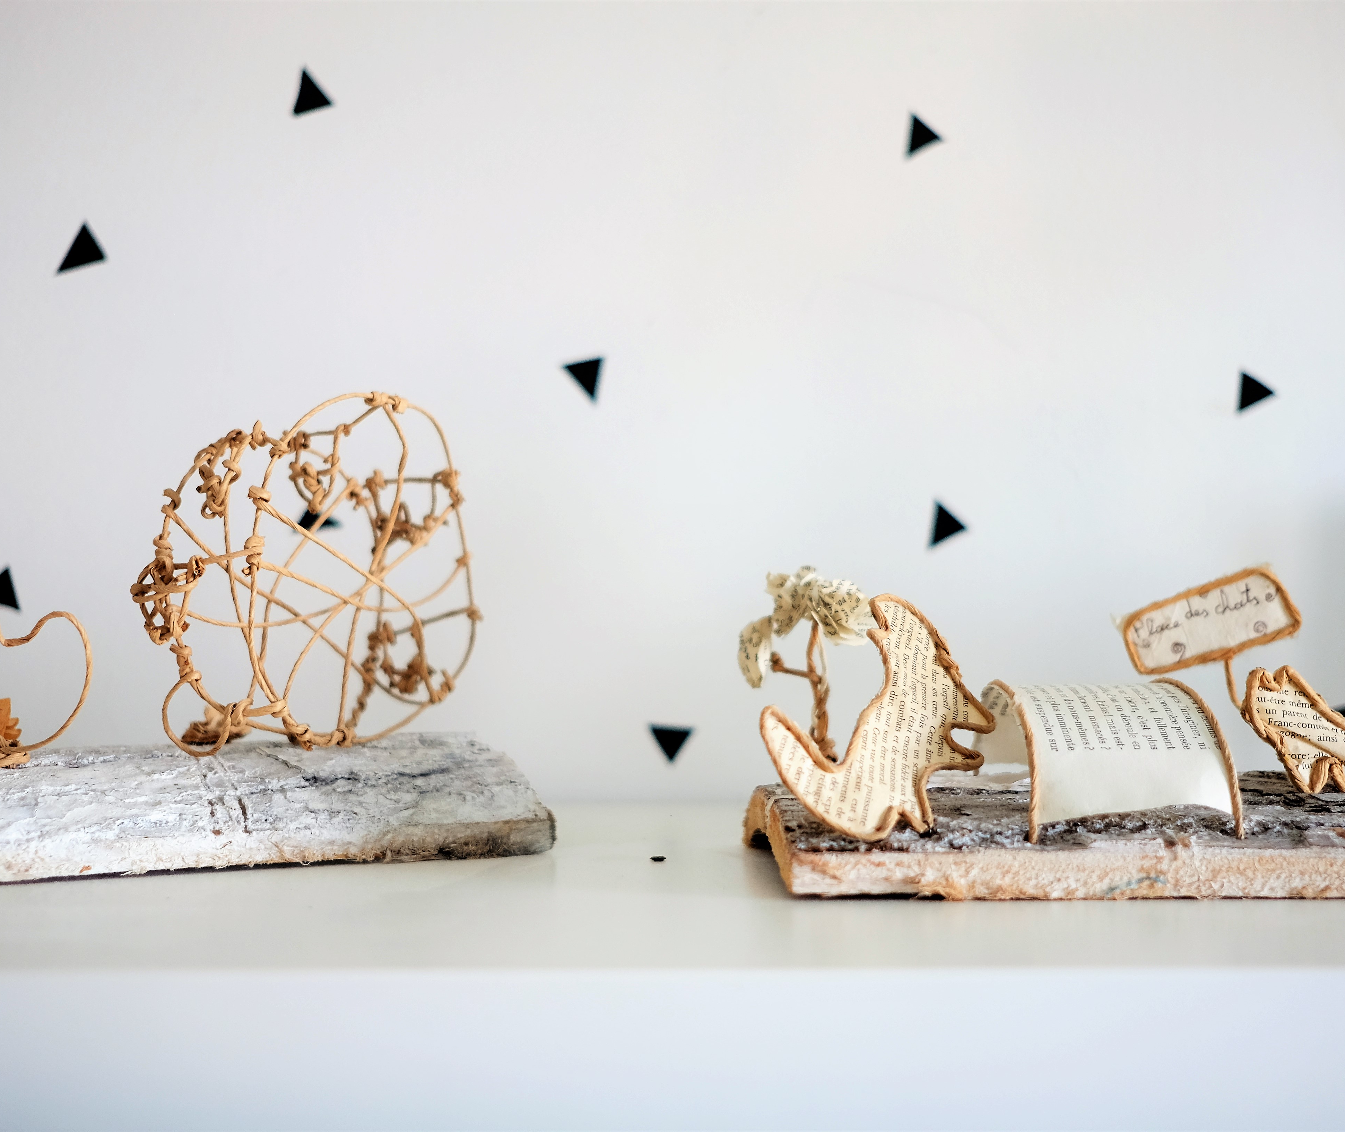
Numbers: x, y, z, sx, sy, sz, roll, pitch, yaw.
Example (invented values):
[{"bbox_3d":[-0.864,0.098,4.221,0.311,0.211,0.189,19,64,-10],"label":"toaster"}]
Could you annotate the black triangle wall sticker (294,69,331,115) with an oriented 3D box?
[{"bbox_3d":[-0.166,-0.219,0.762,0.018,0.022,0.002,0,2,0],"label":"black triangle wall sticker"}]

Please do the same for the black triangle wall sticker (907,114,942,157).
[{"bbox_3d":[0.116,-0.199,0.763,0.017,0.021,0.002,0,2,0],"label":"black triangle wall sticker"}]

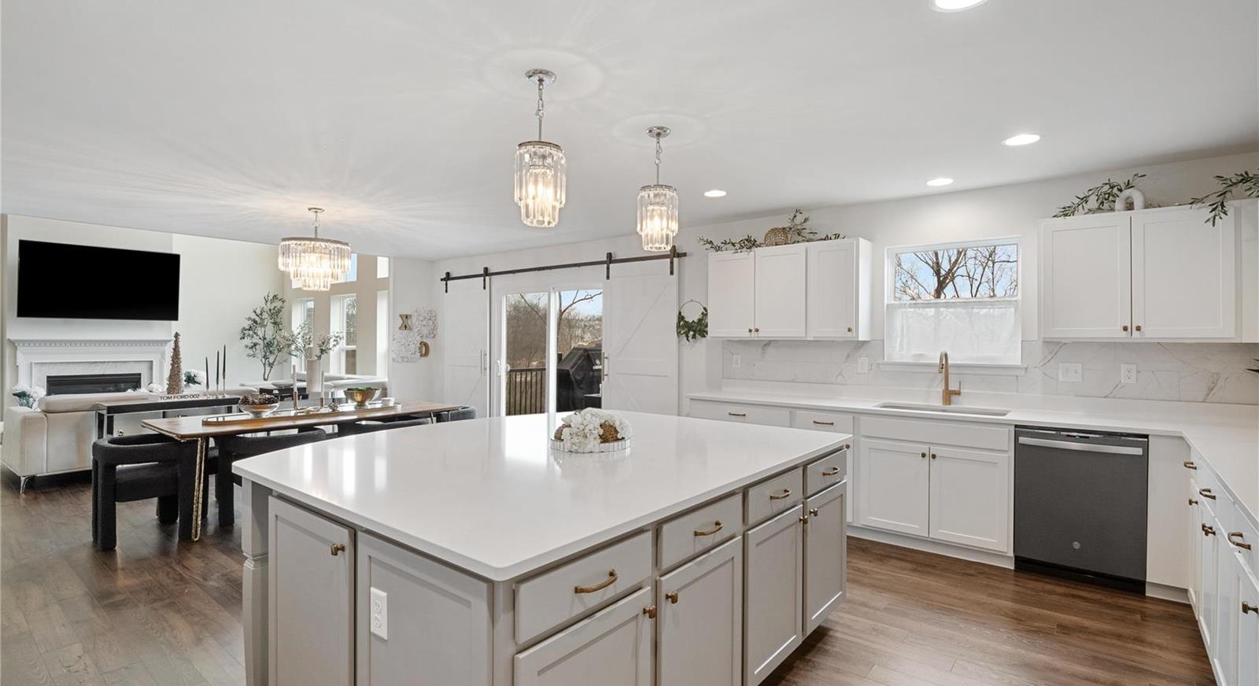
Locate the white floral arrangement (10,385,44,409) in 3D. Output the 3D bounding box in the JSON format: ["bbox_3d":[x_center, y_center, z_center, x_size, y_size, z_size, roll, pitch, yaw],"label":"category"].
[{"bbox_3d":[-6.705,0.641,6.230,0.280,0.370,0.280,0,0,37],"label":"white floral arrangement"}]

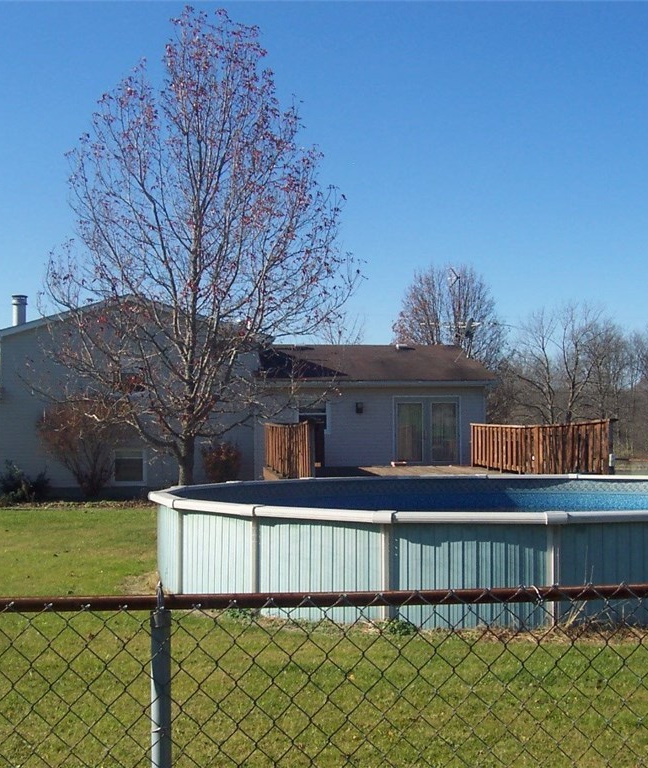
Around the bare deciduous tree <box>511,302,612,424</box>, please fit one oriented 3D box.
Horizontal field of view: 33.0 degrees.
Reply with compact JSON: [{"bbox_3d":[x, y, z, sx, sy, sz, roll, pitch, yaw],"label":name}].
[{"bbox_3d":[13.454,0.179,62.000,5.780,9.590,5.600,0,-3,0],"label":"bare deciduous tree"}]

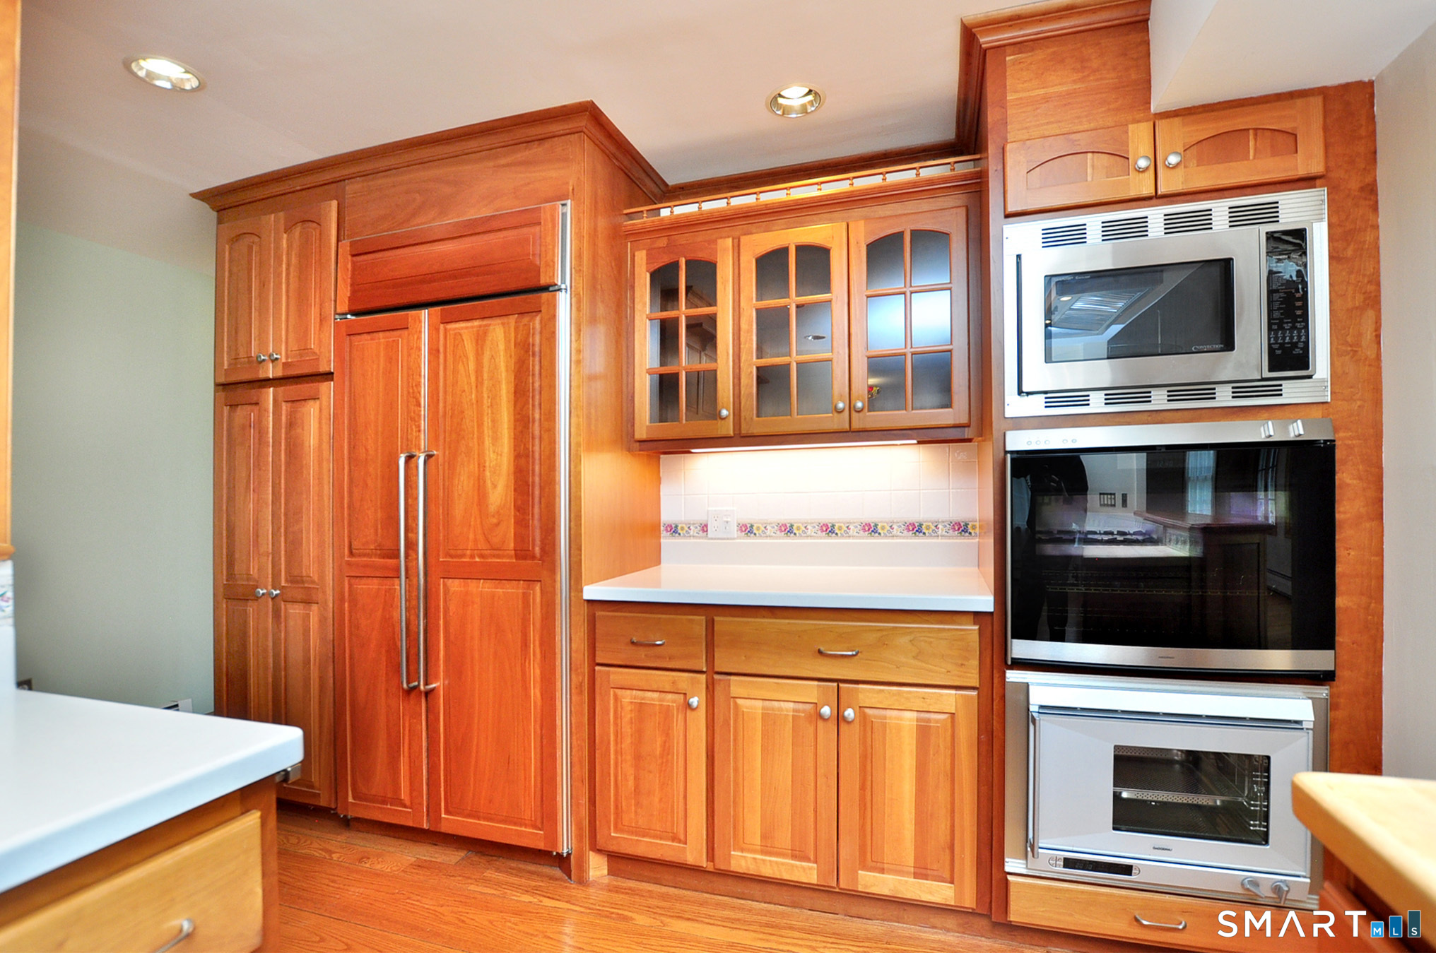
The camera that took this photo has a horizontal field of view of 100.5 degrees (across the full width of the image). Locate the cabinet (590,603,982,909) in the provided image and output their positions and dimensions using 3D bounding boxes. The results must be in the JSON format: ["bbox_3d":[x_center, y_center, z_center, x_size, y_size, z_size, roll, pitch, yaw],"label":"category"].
[{"bbox_3d":[0.245,0.786,2.011,1.179,0.818,0.575,-1,-1,17],"label":"cabinet"}]

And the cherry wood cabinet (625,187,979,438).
[{"bbox_3d":[0.273,-0.524,2.144,1.195,0.828,0.330,-1,-1,17],"label":"cherry wood cabinet"}]

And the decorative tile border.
[{"bbox_3d":[0.345,0.201,2.283,1.202,0.073,0.012,-1,-1,17],"label":"decorative tile border"}]

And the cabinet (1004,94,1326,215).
[{"bbox_3d":[1.141,-0.772,1.719,0.666,0.195,0.580,-1,-1,17],"label":"cabinet"}]

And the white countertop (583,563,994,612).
[{"bbox_3d":[0.232,0.357,2.012,1.191,0.040,0.590,-1,-1,17],"label":"white countertop"}]

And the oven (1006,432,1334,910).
[{"bbox_3d":[1.132,0.444,1.688,0.667,1.122,0.580,-1,-1,17],"label":"oven"}]

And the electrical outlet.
[{"bbox_3d":[0.015,0.185,2.383,0.120,0.124,0.014,-1,-1,17],"label":"electrical outlet"}]

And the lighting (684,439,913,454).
[{"bbox_3d":[0.274,-0.108,2.030,0.760,0.030,0.080,-1,-1,17],"label":"lighting"}]

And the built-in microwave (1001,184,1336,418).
[{"bbox_3d":[1.128,-0.407,1.664,0.667,0.497,0.465,-1,-1,17],"label":"built-in microwave"}]

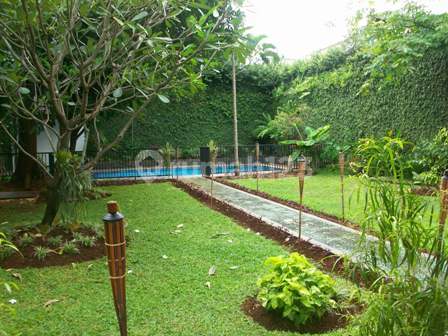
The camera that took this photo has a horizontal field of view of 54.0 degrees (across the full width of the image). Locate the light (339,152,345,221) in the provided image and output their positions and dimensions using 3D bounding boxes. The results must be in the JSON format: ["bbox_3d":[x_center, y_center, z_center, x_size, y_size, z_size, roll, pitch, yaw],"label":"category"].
[{"bbox_3d":[1.986,0.330,7.352,0.100,1.180,0.100,-1,5,0],"label":"light"}]

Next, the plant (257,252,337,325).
[{"bbox_3d":[0.648,1.000,3.931,0.660,0.510,0.620,-1,5,0],"label":"plant"}]

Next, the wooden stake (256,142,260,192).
[{"bbox_3d":[0.836,0.001,10.877,0.100,1.220,0.100,-1,5,0],"label":"wooden stake"}]

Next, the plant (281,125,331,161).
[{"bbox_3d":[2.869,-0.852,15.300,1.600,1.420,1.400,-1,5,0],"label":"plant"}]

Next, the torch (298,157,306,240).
[{"bbox_3d":[1.089,0.429,6.192,0.100,1.220,0.100,-1,5,0],"label":"torch"}]

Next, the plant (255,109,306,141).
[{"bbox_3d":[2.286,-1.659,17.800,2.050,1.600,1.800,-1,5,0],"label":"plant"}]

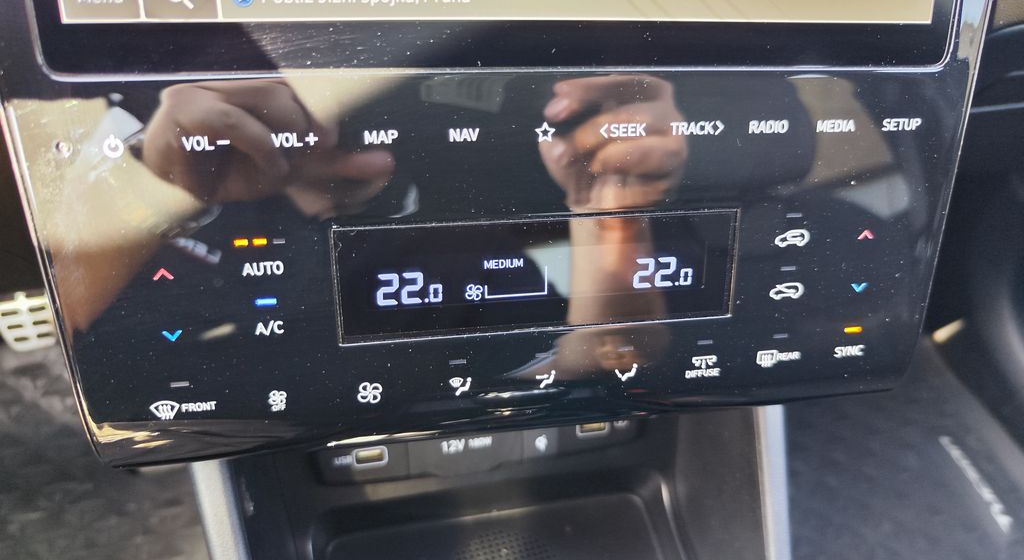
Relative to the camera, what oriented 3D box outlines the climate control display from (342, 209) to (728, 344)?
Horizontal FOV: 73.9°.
[{"bbox_3d":[0.010,-0.002,0.211,0.124,0.035,0.010,-4,16,-9],"label":"climate control display"}]

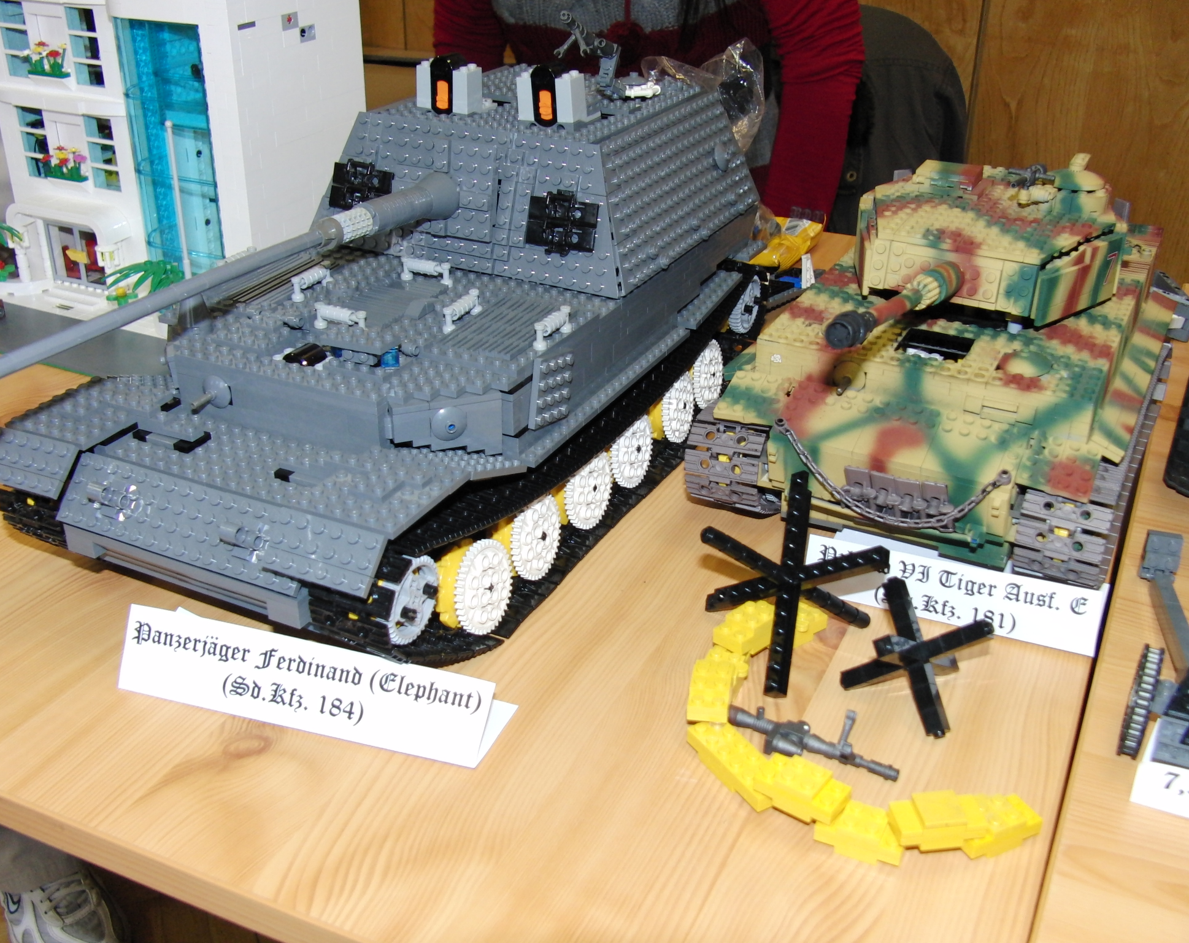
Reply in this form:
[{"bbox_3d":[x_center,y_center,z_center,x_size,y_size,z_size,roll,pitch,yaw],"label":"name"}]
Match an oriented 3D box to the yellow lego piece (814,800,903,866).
[{"bbox_3d":[0.099,0.133,0.482,0.032,0.014,0.016,13,32,22],"label":"yellow lego piece"}]

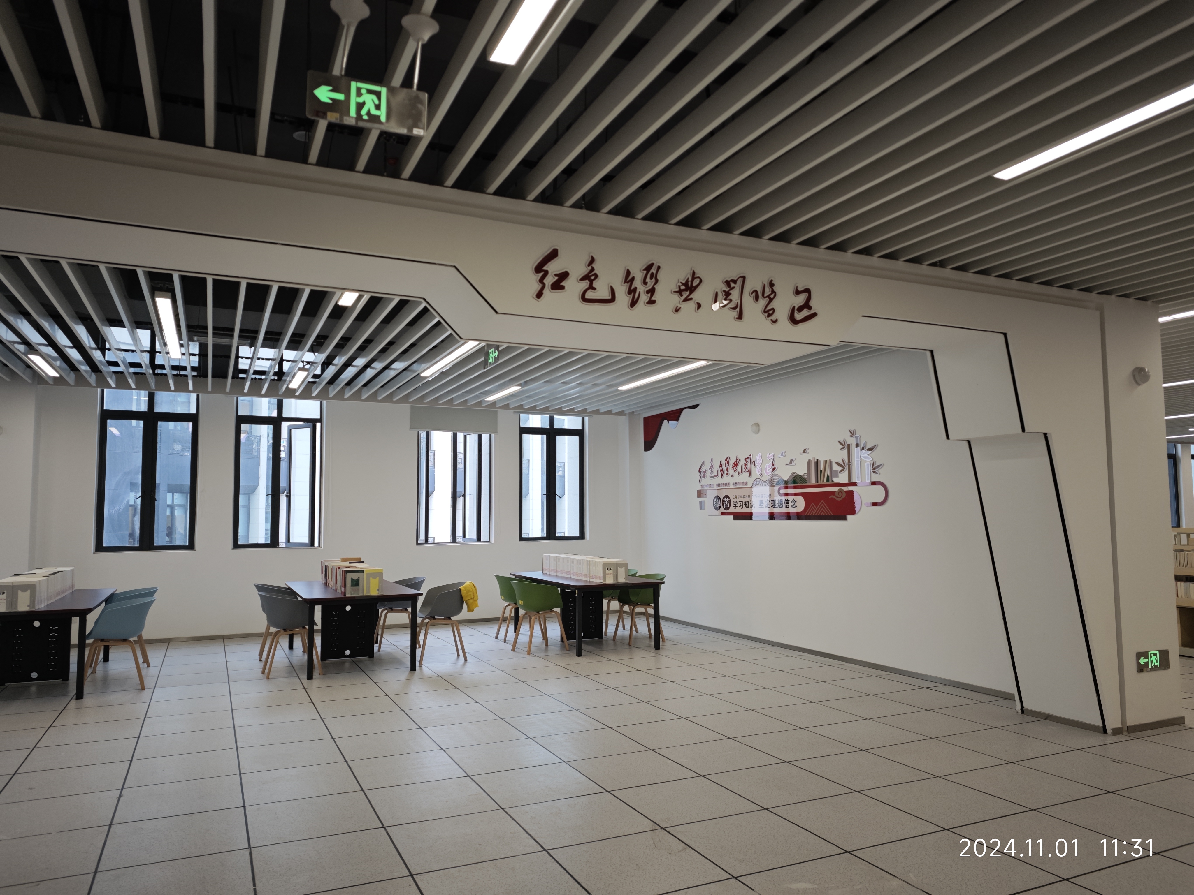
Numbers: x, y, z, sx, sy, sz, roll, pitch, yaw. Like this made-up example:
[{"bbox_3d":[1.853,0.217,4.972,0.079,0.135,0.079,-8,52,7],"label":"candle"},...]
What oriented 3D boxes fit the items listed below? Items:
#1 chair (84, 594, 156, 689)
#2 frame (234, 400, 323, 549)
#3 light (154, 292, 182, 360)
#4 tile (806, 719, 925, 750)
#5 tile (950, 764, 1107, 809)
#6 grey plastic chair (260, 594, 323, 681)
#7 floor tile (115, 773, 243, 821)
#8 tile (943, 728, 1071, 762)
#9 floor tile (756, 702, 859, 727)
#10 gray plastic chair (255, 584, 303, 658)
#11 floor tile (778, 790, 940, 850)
[{"bbox_3d":[-4.326,1.780,7.187,0.560,0.790,0.580,2,-5,-25],"label":"chair"},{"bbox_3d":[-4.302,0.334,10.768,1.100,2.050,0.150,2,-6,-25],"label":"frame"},{"bbox_3d":[-3.769,-1.033,7.024,0.100,0.060,2.400,2,-5,-25],"label":"light"},{"bbox_3d":[1.865,1.992,5.489,0.600,0.020,0.600,2,-6,-25],"label":"tile"},{"bbox_3d":[2.392,1.906,4.465,0.600,0.020,0.600,2,-5,-25],"label":"tile"},{"bbox_3d":[-3.021,1.825,7.795,0.560,0.790,0.580,2,-5,-25],"label":"grey plastic chair"},{"bbox_3d":[-2.226,1.886,4.250,0.600,0.020,0.600,2,-6,-25],"label":"floor tile"},{"bbox_3d":[2.676,1.954,5.216,0.585,0.020,0.585,2,-6,-25],"label":"tile"},{"bbox_3d":[1.615,2.048,6.046,0.600,0.020,0.600,2,-6,-25],"label":"floor tile"},{"bbox_3d":[-3.473,1.903,8.764,0.553,0.790,0.573,2,-5,-25],"label":"gray plastic chair"},{"bbox_3d":[1.286,1.875,3.978,0.600,0.020,0.600,2,-5,-25],"label":"floor tile"}]

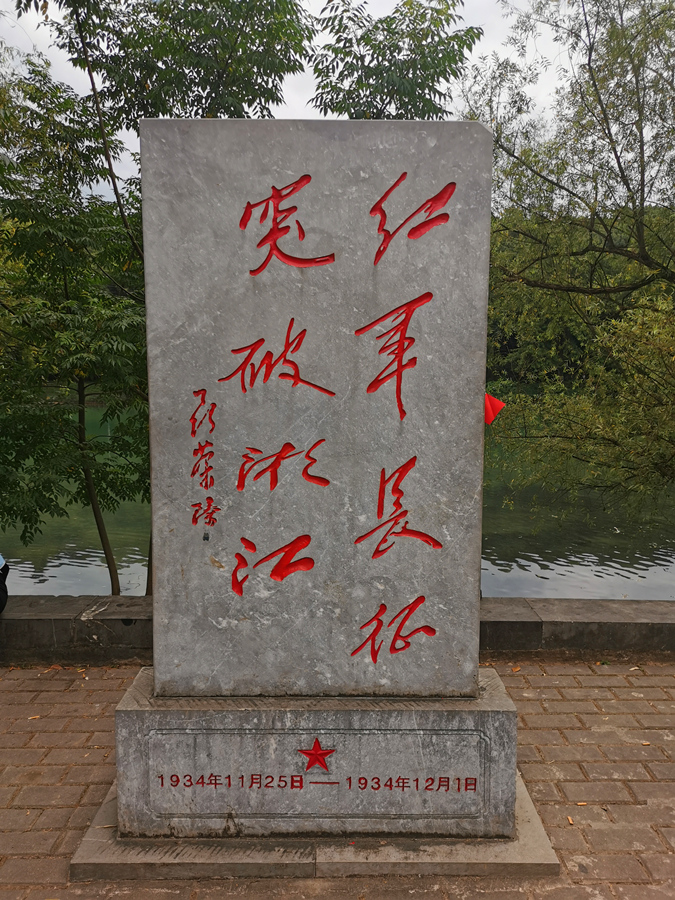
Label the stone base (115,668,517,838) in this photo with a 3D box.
[{"bbox_3d":[-0.064,0.972,2.283,1.210,0.411,0.309,0,6,0],"label":"stone base"}]

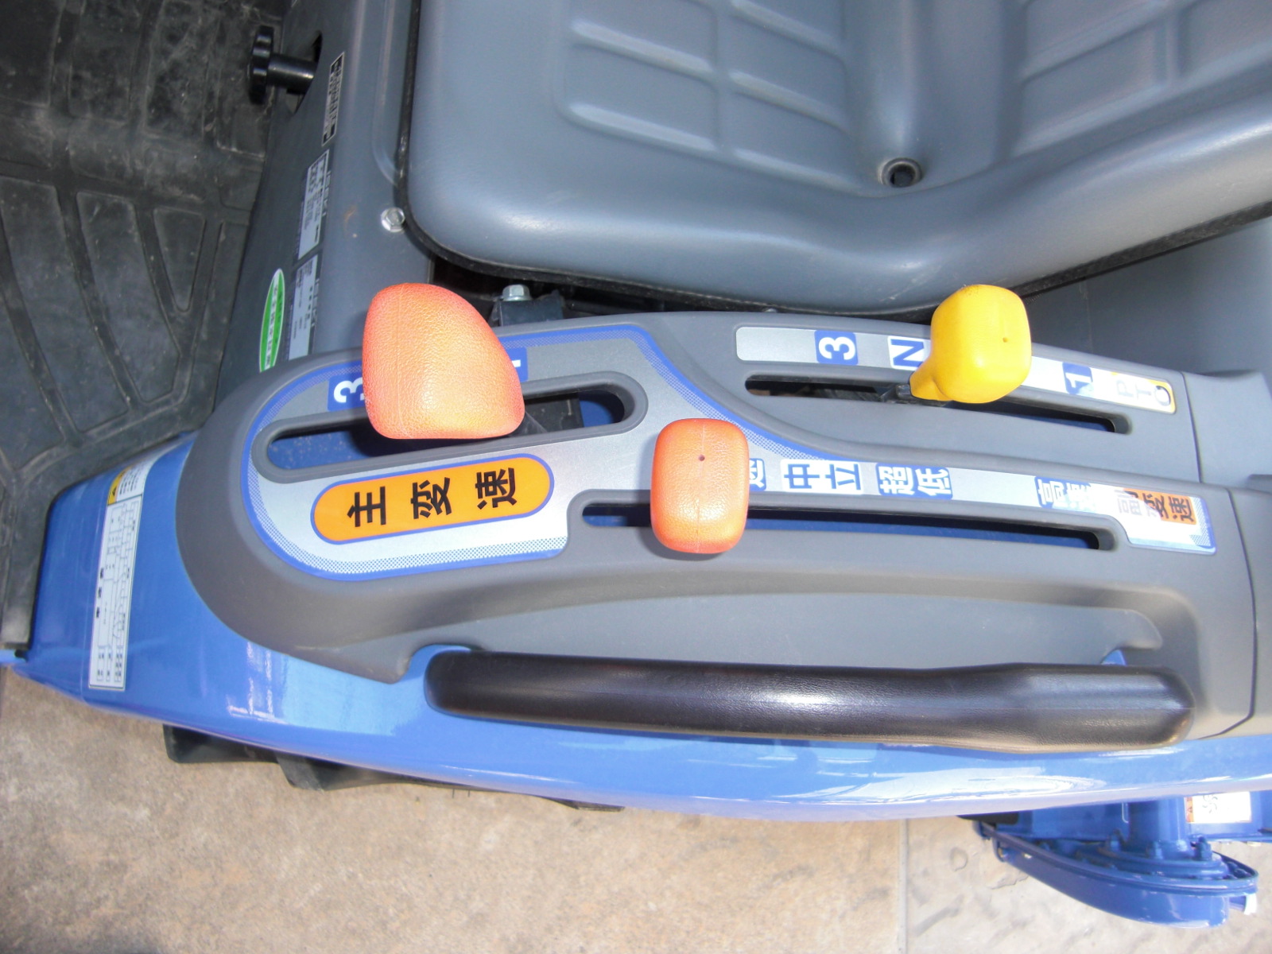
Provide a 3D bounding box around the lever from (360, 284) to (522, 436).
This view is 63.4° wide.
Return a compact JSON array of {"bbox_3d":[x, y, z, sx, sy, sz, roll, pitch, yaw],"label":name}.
[{"bbox_3d":[-0.084,-0.049,0.455,0.049,0.062,0.060,-5,74,20],"label":"lever"}]

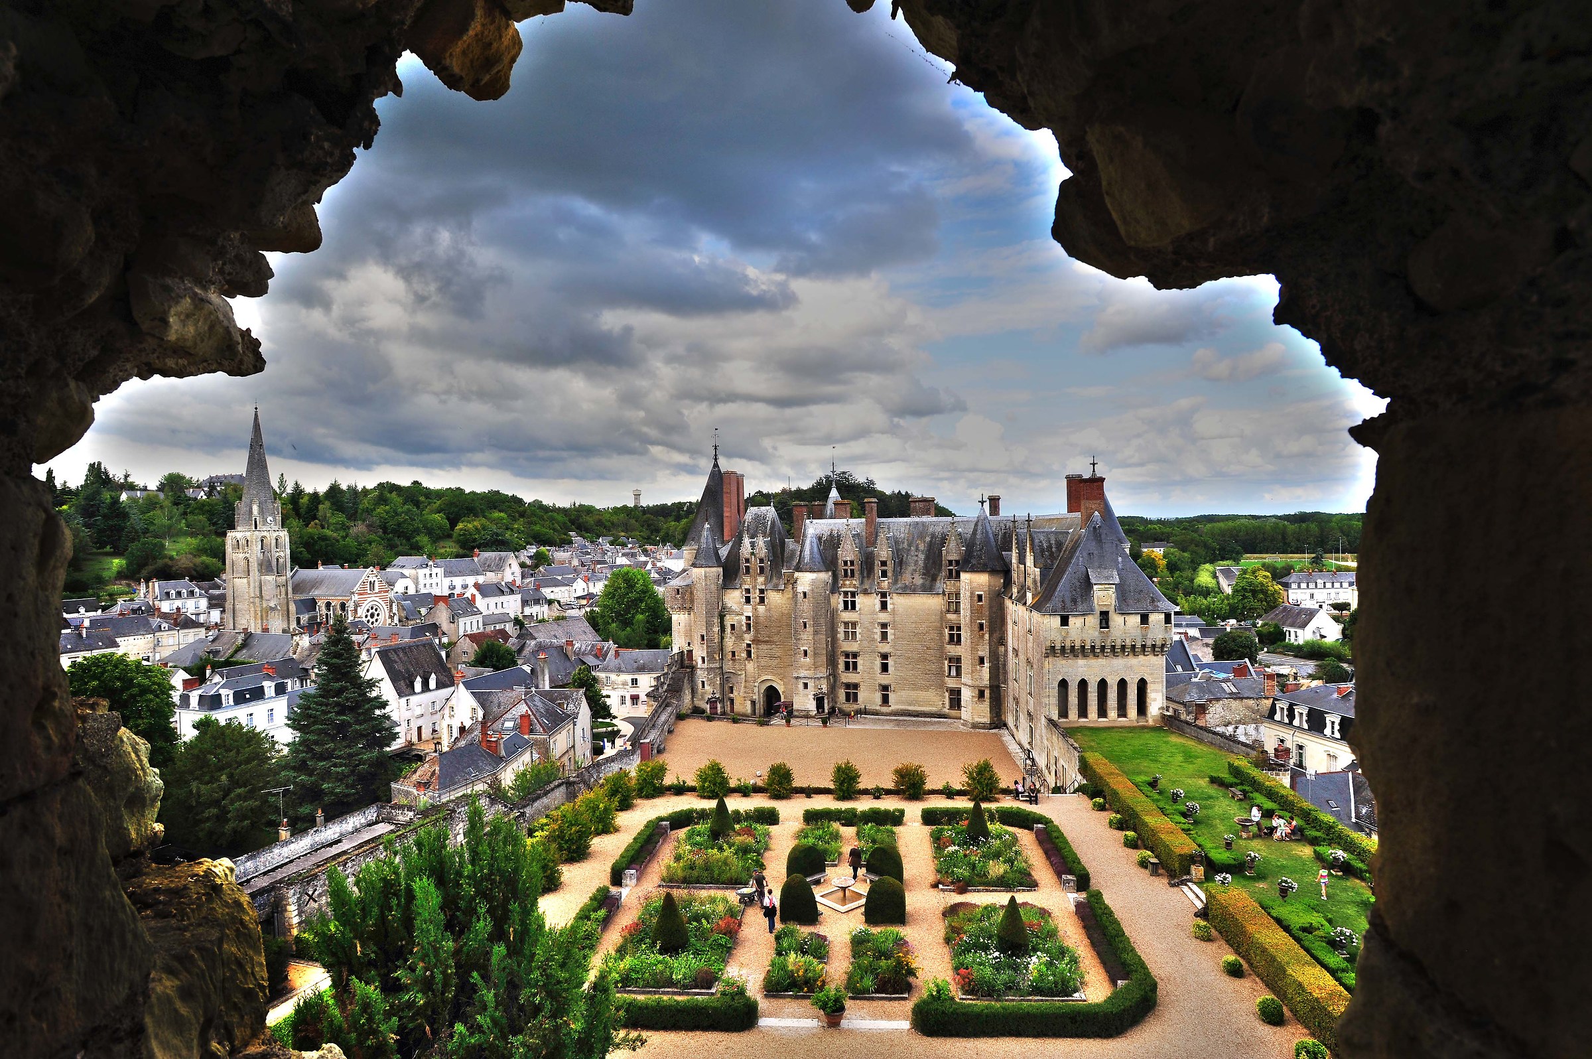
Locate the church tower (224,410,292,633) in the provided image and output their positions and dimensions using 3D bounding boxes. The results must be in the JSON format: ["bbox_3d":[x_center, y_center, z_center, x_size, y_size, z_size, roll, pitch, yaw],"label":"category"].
[{"bbox_3d":[-116.484,0.144,192.066,8.800,52.720,8.800,-1,1,19],"label":"church tower"}]

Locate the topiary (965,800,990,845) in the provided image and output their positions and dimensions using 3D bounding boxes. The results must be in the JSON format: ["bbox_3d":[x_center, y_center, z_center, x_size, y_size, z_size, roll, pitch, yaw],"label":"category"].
[{"bbox_3d":[9.531,15.278,46.236,1.210,2.190,1.210,-1,1,5],"label":"topiary"}]

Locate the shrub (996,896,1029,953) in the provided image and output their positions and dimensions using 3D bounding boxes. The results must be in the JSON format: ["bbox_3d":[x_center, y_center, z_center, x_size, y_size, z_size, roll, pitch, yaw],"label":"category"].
[{"bbox_3d":[8.242,14.813,33.812,1.220,1.900,1.220,0,1,0],"label":"shrub"}]

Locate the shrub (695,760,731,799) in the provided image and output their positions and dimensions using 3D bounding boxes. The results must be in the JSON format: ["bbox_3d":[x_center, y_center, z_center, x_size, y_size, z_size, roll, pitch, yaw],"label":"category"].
[{"bbox_3d":[-5.159,15.435,54.726,2.220,2.300,2.220,-1,1,5],"label":"shrub"}]

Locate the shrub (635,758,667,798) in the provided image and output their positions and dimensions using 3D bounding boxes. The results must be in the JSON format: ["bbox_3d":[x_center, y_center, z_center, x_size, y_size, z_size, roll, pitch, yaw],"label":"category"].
[{"bbox_3d":[-8.671,14.749,53.011,1.930,2.150,1.930,0,1,0],"label":"shrub"}]

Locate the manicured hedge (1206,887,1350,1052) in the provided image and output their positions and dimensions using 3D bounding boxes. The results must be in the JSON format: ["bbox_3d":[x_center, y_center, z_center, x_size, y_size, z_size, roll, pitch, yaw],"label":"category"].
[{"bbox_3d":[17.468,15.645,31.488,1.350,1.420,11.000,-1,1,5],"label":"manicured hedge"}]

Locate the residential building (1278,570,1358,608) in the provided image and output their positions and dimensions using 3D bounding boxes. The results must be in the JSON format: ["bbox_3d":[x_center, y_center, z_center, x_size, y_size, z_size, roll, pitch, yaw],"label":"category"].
[{"bbox_3d":[161.661,19.469,274.318,22.000,12.300,8.500,0,1,-3],"label":"residential building"}]

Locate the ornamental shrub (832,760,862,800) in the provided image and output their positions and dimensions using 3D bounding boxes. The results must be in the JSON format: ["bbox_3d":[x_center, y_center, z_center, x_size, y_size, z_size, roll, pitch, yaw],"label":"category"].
[{"bbox_3d":[3.126,15.218,53.725,1.790,2.430,1.790,-1,1,5],"label":"ornamental shrub"}]

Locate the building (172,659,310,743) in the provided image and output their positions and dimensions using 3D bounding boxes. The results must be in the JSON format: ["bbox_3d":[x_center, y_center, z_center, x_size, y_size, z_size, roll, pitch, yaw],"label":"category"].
[{"bbox_3d":[-74.416,23.352,117.630,9.000,11.200,13.000,0,1,45],"label":"building"}]

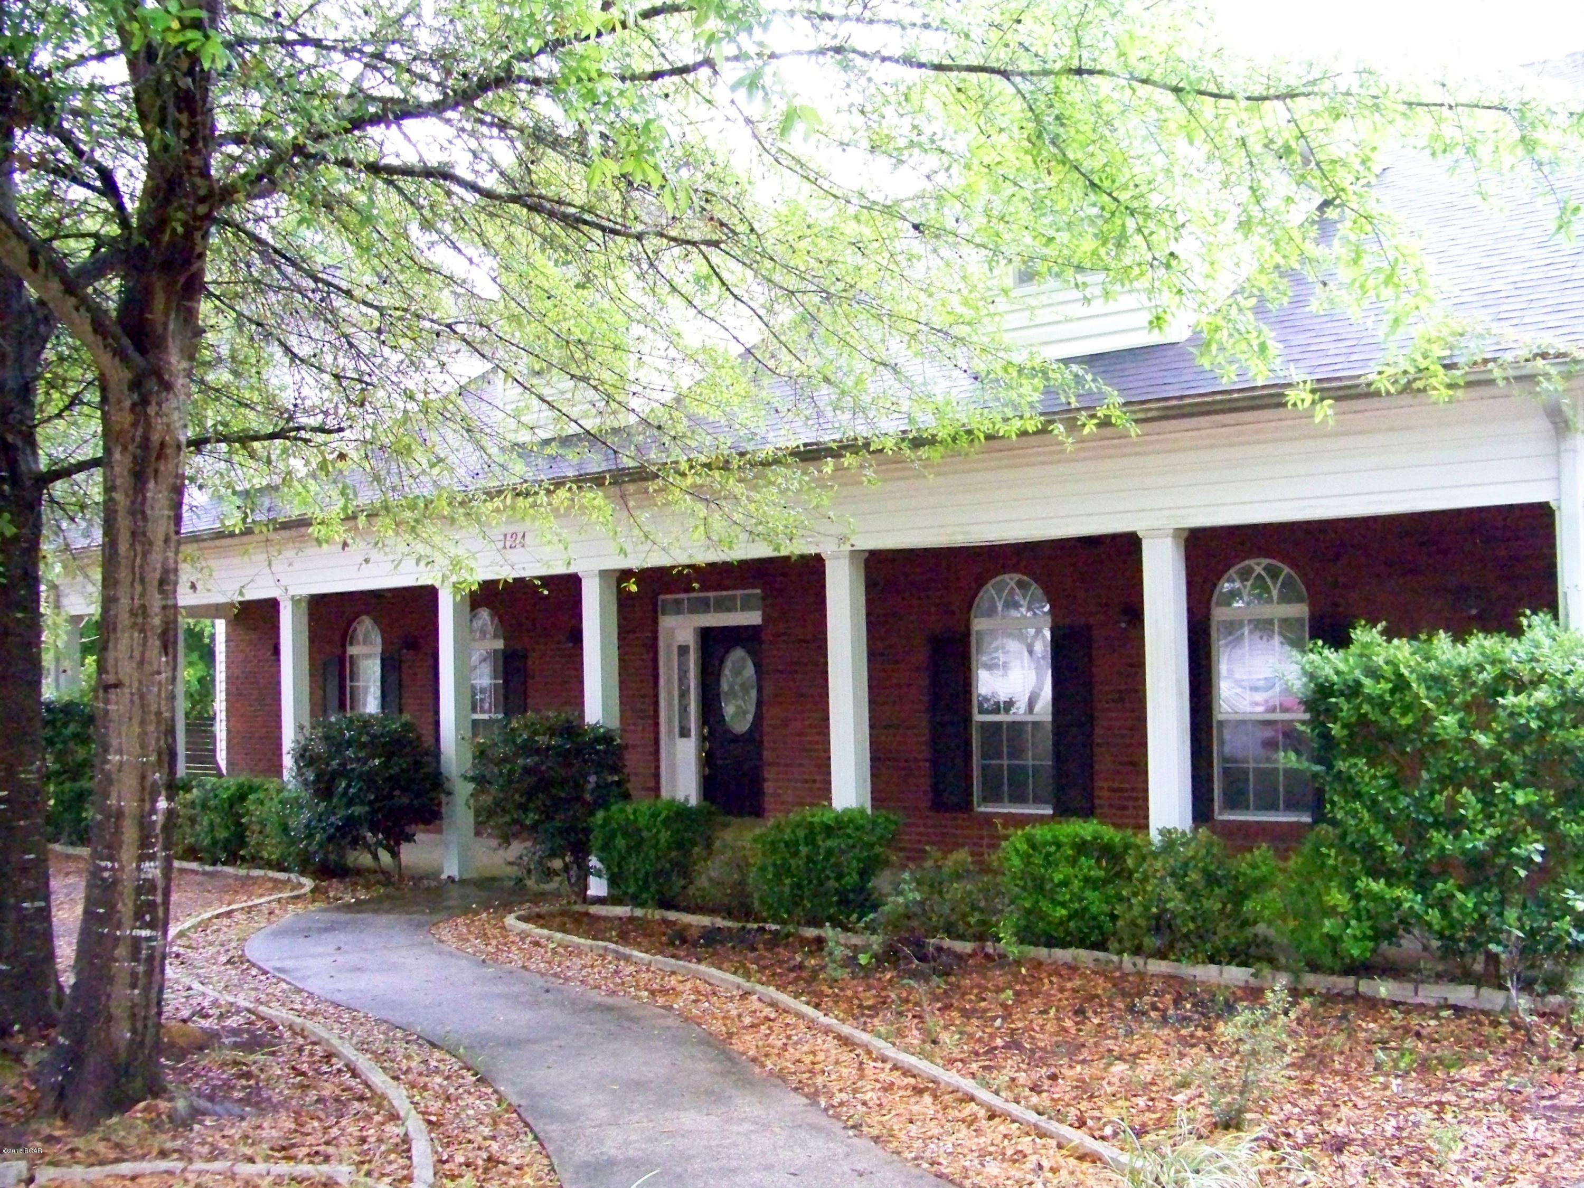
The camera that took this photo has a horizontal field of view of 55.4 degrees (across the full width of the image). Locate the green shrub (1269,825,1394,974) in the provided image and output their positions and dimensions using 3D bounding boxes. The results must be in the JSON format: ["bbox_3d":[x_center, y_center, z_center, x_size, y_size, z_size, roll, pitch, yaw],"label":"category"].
[{"bbox_3d":[2.963,1.656,8.168,0.780,0.800,0.700,-3,-3,35],"label":"green shrub"}]

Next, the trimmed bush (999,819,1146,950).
[{"bbox_3d":[1.683,1.745,9.070,0.887,0.774,0.781,-3,-3,35],"label":"trimmed bush"}]

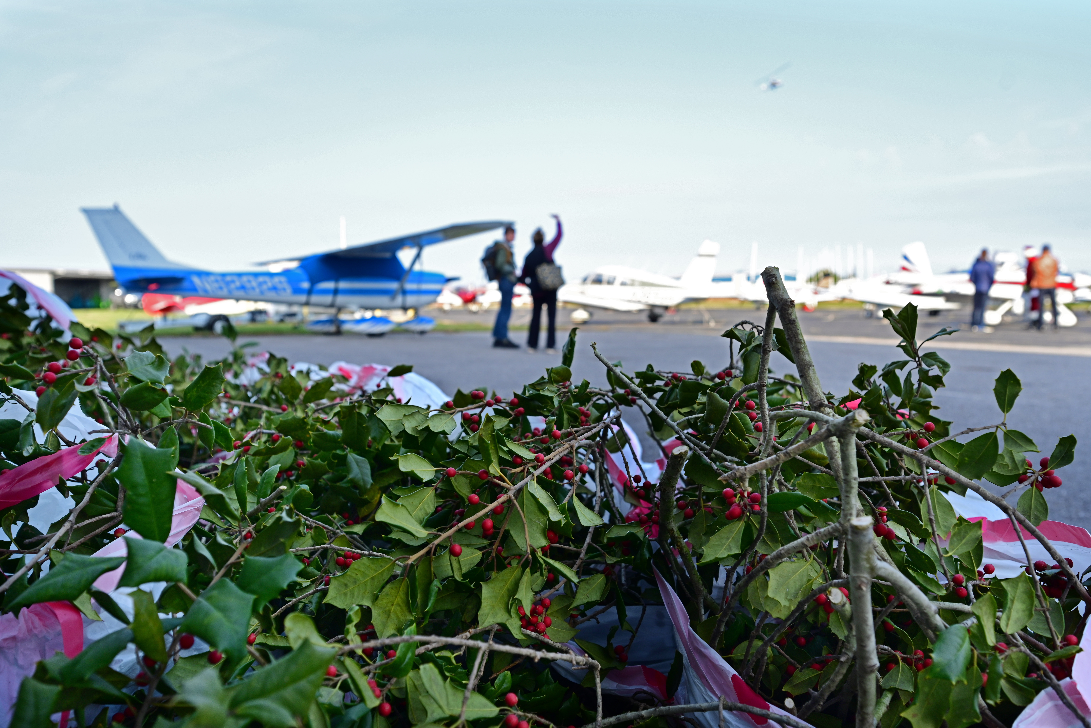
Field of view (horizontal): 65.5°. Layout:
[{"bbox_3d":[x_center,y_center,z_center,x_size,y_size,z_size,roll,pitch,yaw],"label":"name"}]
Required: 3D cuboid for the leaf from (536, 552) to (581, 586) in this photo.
[{"bbox_3d":[0.012,0.182,0.756,0.043,0.010,0.017,31,33,28],"label":"leaf"}]

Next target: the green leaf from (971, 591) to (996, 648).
[{"bbox_3d":[0.326,0.189,0.630,0.020,0.041,0.016,-2,6,6],"label":"green leaf"}]

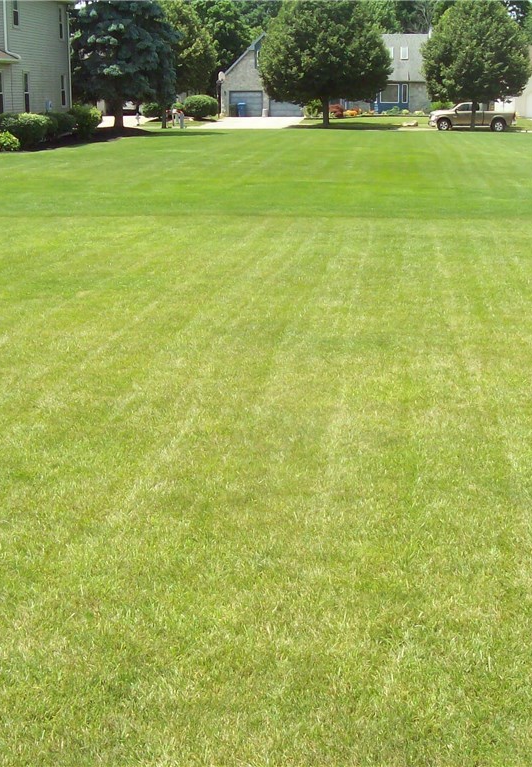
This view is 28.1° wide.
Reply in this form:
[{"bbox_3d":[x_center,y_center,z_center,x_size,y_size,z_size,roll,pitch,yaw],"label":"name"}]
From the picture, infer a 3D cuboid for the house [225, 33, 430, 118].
[{"bbox_3d":[5.797,-26.833,93.000,18.146,6.680,10.500,2,15,6],"label":"house"}]

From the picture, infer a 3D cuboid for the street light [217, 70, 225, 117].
[{"bbox_3d":[-3.716,-23.694,87.000,0.700,3.608,0.700,0,15,0],"label":"street light"}]

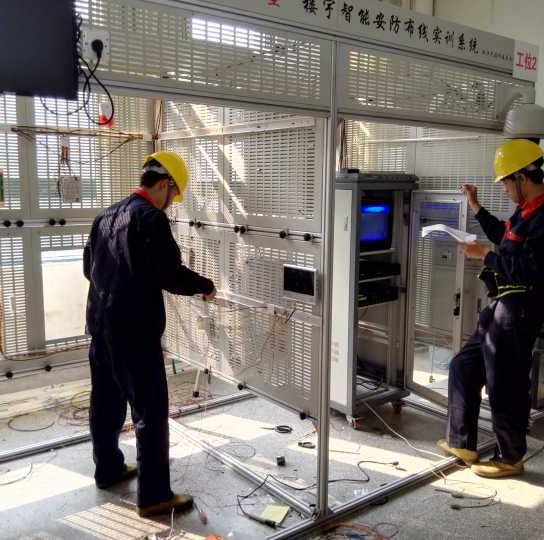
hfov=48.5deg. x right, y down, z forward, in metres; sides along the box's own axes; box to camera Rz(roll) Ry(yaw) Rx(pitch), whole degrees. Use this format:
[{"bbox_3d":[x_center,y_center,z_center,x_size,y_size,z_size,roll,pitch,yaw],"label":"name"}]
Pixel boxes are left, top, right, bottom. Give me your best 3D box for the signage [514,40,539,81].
[{"bbox_3d":[1.476,-1.213,3.512,0.258,0.208,0.020,-5,10,-37],"label":"signage"}]

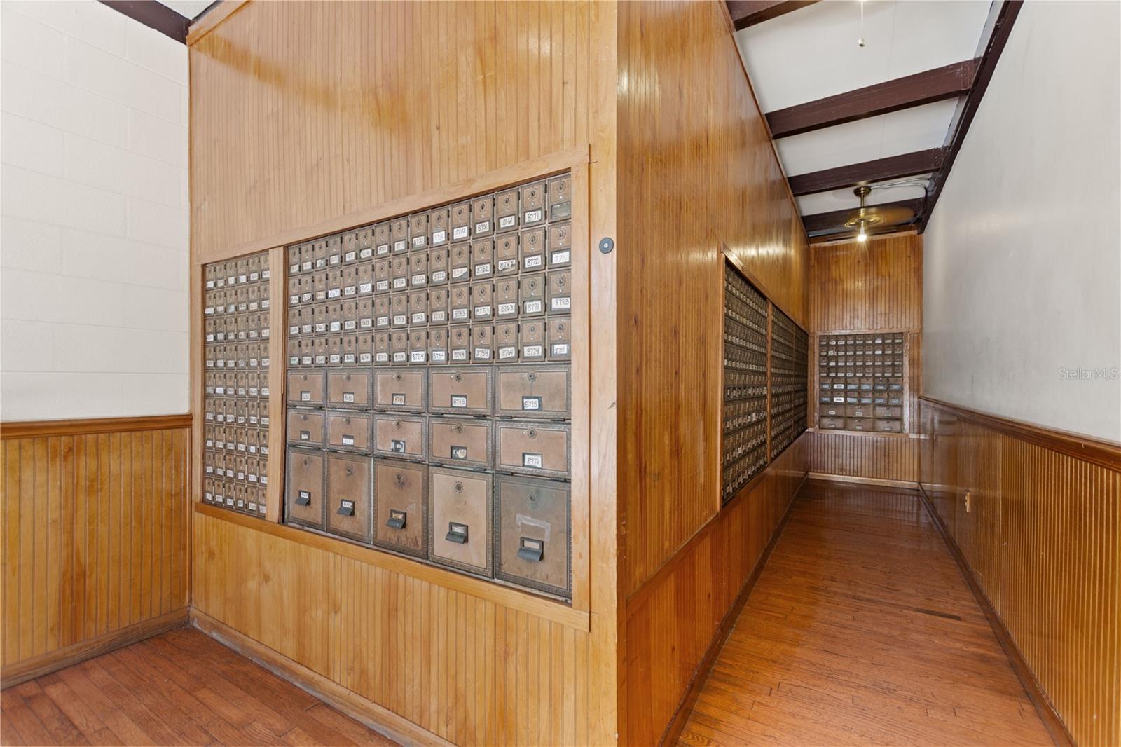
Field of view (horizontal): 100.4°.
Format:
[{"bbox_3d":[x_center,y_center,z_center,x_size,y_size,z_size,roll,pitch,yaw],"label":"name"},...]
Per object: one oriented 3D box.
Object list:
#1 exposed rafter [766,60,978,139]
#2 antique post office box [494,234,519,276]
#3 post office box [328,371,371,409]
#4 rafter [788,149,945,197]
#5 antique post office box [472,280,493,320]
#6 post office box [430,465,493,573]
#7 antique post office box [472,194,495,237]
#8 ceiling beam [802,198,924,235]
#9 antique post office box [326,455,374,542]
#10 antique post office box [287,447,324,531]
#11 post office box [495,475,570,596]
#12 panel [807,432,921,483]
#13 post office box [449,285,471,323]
[{"bbox_3d":[1.938,-1.732,2.991,1.080,0.175,0.080,0,0,31],"label":"exposed rafter"},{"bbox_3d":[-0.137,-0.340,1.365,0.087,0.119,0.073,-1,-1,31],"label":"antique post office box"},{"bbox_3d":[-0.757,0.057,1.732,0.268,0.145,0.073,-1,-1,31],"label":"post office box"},{"bbox_3d":[2.822,-1.863,4.391,1.220,0.185,0.085,1,0,32],"label":"rafter"},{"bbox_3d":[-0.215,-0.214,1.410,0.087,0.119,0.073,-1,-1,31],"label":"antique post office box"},{"bbox_3d":[-0.302,0.441,1.431,0.268,0.303,0.090,-1,-1,31],"label":"post office box"},{"bbox_3d":[-0.215,-0.465,1.414,0.087,0.121,0.073,-1,-1,31],"label":"antique post office box"},{"bbox_3d":[3.245,-1.693,5.055,1.080,0.175,0.080,0,0,31],"label":"ceiling beam"},{"bbox_3d":[-0.767,0.445,1.711,0.268,0.303,0.090,-1,-1,31],"label":"antique post office box"},{"bbox_3d":[-0.967,0.444,1.855,0.260,0.295,0.080,0,0,31],"label":"antique post office box"},{"bbox_3d":[-0.054,0.439,1.302,0.260,0.295,0.080,0,0,31],"label":"post office box"},{"bbox_3d":[3.430,0.944,5.330,1.085,0.485,0.030,0,0,31],"label":"panel"},{"bbox_3d":[-0.288,-0.211,1.432,0.085,0.121,0.060,0,0,31],"label":"post office box"}]

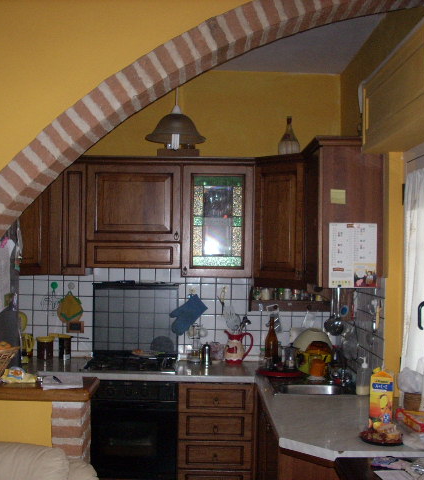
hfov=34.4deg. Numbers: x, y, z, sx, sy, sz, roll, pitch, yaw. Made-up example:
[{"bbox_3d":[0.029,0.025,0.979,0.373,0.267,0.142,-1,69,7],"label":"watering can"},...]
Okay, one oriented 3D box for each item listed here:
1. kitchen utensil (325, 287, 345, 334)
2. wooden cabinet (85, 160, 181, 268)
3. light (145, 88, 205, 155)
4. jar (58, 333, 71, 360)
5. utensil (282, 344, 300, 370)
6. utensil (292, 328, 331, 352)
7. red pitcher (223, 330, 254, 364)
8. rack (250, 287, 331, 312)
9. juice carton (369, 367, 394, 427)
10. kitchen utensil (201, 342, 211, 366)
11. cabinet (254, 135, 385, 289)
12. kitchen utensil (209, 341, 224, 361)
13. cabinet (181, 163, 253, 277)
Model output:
[{"bbox_3d":[0.745,0.410,4.154,0.115,0.320,0.090,0,-1,16],"label":"kitchen utensil"},{"bbox_3d":[-0.500,-0.160,4.492,0.601,0.686,0.340,1,-1,-1],"label":"wooden cabinet"},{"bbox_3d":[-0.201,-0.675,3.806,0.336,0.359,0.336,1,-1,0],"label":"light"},{"bbox_3d":[-0.972,0.709,4.527,0.084,0.159,0.084,1,-1,0],"label":"jar"},{"bbox_3d":[0.496,0.728,4.245,0.120,0.158,0.095,1,-1,-12],"label":"utensil"},{"bbox_3d":[0.623,0.626,4.218,0.247,0.153,0.200,1,-1,0],"label":"utensil"},{"bbox_3d":[0.175,0.694,4.434,0.188,0.222,0.140,1,-1,0],"label":"red pitcher"},{"bbox_3d":[0.524,0.391,4.606,0.550,0.181,0.110,1,-1,-1],"label":"rack"},{"bbox_3d":[0.720,0.665,2.893,0.095,0.251,0.095,0,-1,11],"label":"juice carton"},{"bbox_3d":[-0.037,0.736,4.431,0.058,0.150,0.058,1,-1,-1],"label":"kitchen utensil"},{"bbox_3d":[0.563,-0.135,4.045,0.605,0.765,1.180,1,-1,0],"label":"cabinet"},{"bbox_3d":[0.036,0.737,4.483,0.098,0.135,0.100,1,-1,0],"label":"kitchen utensil"},{"bbox_3d":[0.034,-0.128,4.472,0.454,0.732,0.320,1,-1,0],"label":"cabinet"}]

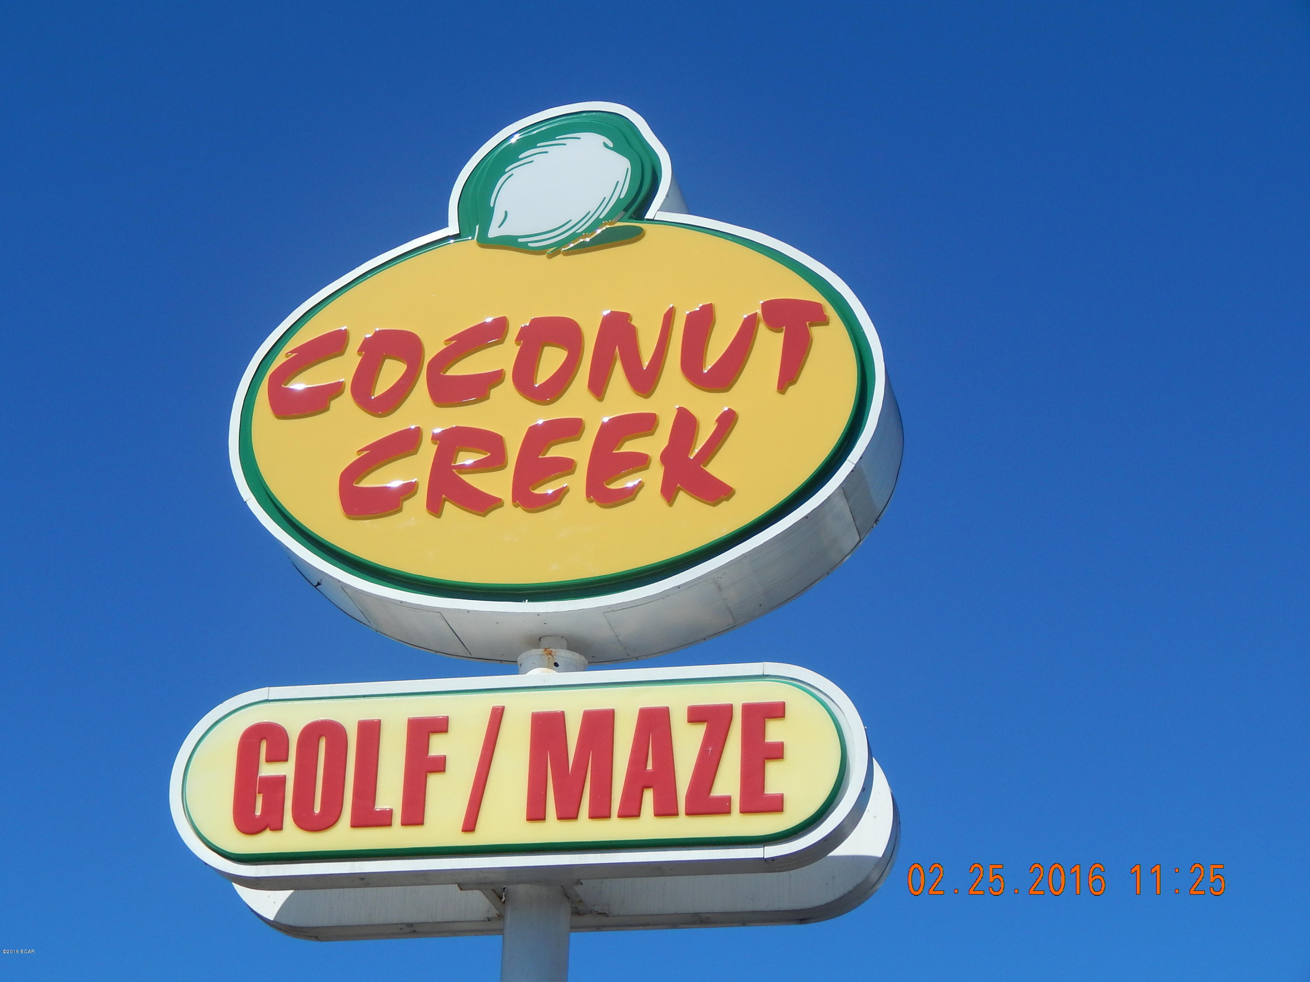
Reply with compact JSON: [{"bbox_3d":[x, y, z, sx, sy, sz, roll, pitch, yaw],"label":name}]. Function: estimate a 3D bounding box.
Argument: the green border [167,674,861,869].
[{"bbox_3d":[-0.578,1.135,13.127,2.772,0.728,0.064,-4,-25,12],"label":"green border"}]

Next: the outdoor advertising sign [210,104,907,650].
[{"bbox_3d":[-0.379,-0.490,14.309,2.891,2.463,0.587,-4,-25,12],"label":"outdoor advertising sign"}]

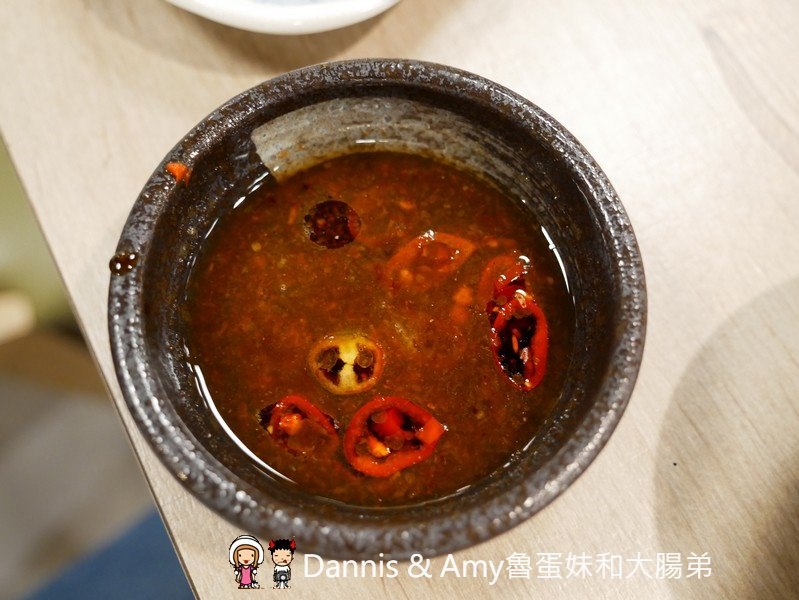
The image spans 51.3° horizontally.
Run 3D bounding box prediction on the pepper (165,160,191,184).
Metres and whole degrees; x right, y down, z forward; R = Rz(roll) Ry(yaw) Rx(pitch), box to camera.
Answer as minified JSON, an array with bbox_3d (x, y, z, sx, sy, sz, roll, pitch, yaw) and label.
[{"bbox_3d":[-0.037,-0.021,0.141,0.004,0.002,0.004,0,70,0],"label":"pepper"}]

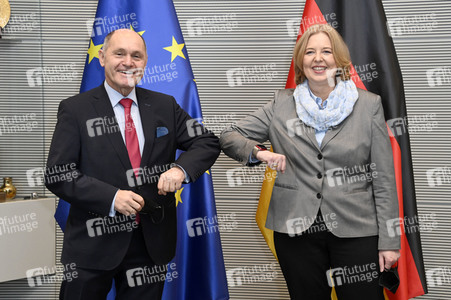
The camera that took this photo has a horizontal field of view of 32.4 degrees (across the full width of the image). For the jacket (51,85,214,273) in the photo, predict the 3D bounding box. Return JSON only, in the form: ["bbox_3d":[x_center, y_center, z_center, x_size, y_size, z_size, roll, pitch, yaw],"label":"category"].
[{"bbox_3d":[-0.375,0.110,3.130,0.700,0.760,0.380,-2,5,-22],"label":"jacket"}]

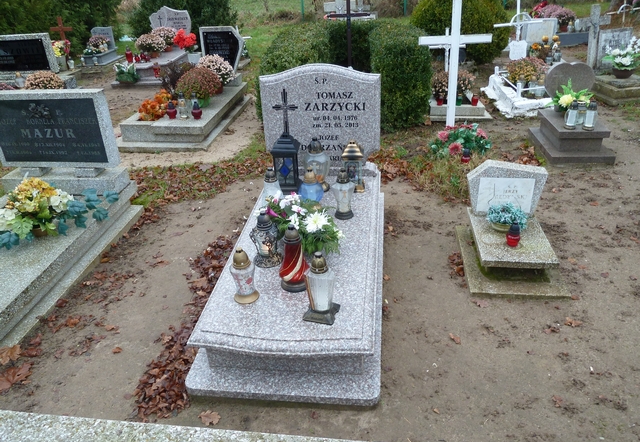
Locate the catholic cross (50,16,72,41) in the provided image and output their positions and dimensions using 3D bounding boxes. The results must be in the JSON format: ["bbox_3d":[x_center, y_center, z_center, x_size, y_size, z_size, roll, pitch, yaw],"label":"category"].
[{"bbox_3d":[-4.548,-3.153,8.861,0.380,0.885,0.060,5,27,4],"label":"catholic cross"}]

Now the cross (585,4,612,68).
[{"bbox_3d":[3.420,-2.276,6.208,0.411,0.770,0.122,-8,28,1],"label":"cross"}]

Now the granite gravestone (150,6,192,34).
[{"bbox_3d":[-2.680,-3.502,9.131,0.780,0.720,0.085,0,23,6],"label":"granite gravestone"}]

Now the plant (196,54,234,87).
[{"bbox_3d":[-1.278,-1.787,6.103,0.420,0.440,0.420,0,26,6],"label":"plant"}]

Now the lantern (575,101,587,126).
[{"bbox_3d":[2.173,-0.893,4.138,0.073,0.188,0.073,1,29,7],"label":"lantern"}]

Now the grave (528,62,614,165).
[{"bbox_3d":[2.247,-0.970,4.379,0.521,0.704,0.744,1,30,7],"label":"grave"}]

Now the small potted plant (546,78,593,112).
[{"bbox_3d":[2.200,-1.081,4.384,0.360,0.280,0.260,1,29,7],"label":"small potted plant"}]

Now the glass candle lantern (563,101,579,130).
[{"bbox_3d":[2.141,-0.904,4.236,0.115,0.235,0.115,0,26,6],"label":"glass candle lantern"}]

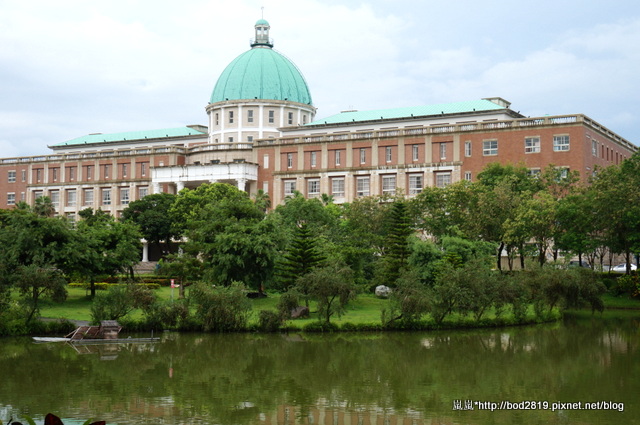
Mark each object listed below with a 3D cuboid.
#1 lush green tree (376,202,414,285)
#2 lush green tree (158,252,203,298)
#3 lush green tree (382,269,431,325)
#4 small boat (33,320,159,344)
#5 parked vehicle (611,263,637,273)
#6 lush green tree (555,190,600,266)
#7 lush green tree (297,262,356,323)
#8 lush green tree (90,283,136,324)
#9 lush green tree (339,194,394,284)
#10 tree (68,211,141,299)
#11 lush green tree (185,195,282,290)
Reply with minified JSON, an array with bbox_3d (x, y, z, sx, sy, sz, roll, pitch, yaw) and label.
[{"bbox_3d":[7.012,3.101,83.000,3.700,8.490,3.700,0,-3,0],"label":"lush green tree"},{"bbox_3d":[-12.347,5.576,77.000,3.890,4.070,3.700,0,-3,0],"label":"lush green tree"},{"bbox_3d":[5.816,5.682,58.500,3.230,3.830,3.400,0,-3,0],"label":"lush green tree"},{"bbox_3d":[-13.031,6.936,50.500,7.200,1.300,2.000,0,-3,-3],"label":"small boat"},{"bbox_3d":[41.924,7.694,119.000,4.500,1.470,1.750,-1,-3,21],"label":"parked vehicle"},{"bbox_3d":[29.302,2.219,99.000,5.230,9.440,5.200,0,-3,0],"label":"lush green tree"},{"bbox_3d":[0.437,5.514,58.500,4.030,4.170,3.830,0,-3,0],"label":"lush green tree"},{"bbox_3d":[-14.004,6.239,59.000,3.120,2.710,2.960,0,-3,0],"label":"lush green tree"},{"bbox_3d":[5.024,2.971,94.000,6.050,9.830,6.000,0,-3,0],"label":"lush green tree"},{"bbox_3d":[-19.231,3.631,78.000,6.630,7.980,6.300,0,-3,0],"label":"tree"},{"bbox_3d":[-7.855,2.860,79.000,8.900,8.990,8.200,0,-3,0],"label":"lush green tree"}]

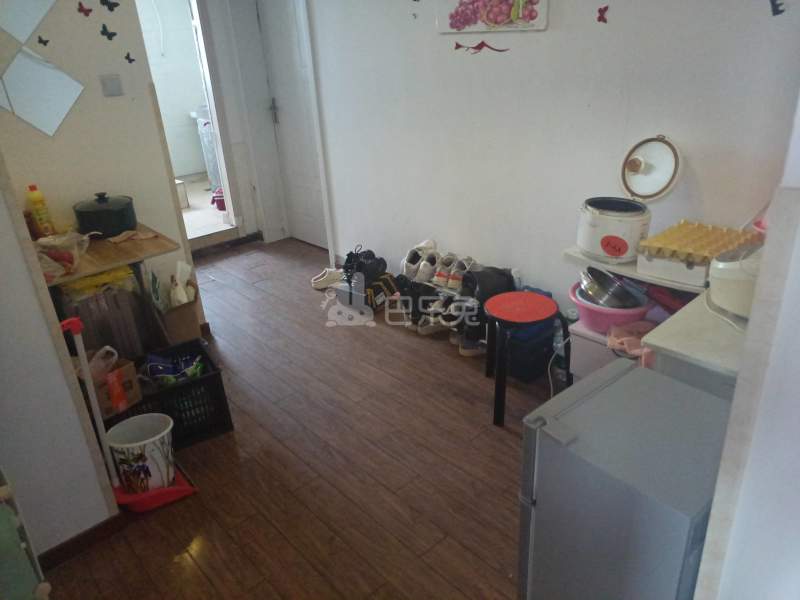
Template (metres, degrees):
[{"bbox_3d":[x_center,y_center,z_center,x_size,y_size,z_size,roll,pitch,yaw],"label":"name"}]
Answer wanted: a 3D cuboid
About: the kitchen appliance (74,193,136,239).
[{"bbox_3d":[-1.290,-0.386,2.628,0.245,0.170,0.235,-23,31,-37],"label":"kitchen appliance"}]

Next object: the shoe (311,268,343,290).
[{"bbox_3d":[-0.444,-0.155,3.878,0.100,0.100,0.275,17,32,39],"label":"shoe"}]

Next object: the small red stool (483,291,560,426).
[{"bbox_3d":[0.496,0.223,2.529,0.353,0.434,0.348,-3,24,1],"label":"small red stool"}]

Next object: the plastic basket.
[{"bbox_3d":[-0.984,0.434,2.431,0.485,0.303,0.313,-19,29,-31],"label":"plastic basket"}]

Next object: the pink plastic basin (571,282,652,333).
[{"bbox_3d":[0.818,0.033,2.366,0.303,0.116,0.303,-3,24,1],"label":"pink plastic basin"}]

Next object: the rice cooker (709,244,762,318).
[{"bbox_3d":[1.009,-0.067,1.687,0.250,0.180,0.250,-23,31,-37],"label":"rice cooker"}]

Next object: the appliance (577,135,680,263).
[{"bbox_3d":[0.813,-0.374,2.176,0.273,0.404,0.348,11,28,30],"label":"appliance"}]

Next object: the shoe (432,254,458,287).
[{"bbox_3d":[0.239,-0.177,3.129,0.095,0.105,0.270,6,32,20],"label":"shoe"}]

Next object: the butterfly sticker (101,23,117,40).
[{"bbox_3d":[-1.242,-1.139,2.559,0.068,0.063,0.010,-23,31,-37],"label":"butterfly sticker"}]

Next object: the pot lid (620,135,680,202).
[{"bbox_3d":[0.936,-0.506,2.292,0.075,0.252,0.252,-1,18,-37],"label":"pot lid"}]

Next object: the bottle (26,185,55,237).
[{"bbox_3d":[-1.524,-0.358,2.567,0.086,0.278,0.086,18,32,39],"label":"bottle"}]

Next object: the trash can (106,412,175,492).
[{"bbox_3d":[-0.902,0.559,2.152,0.215,0.240,0.215,-3,24,1],"label":"trash can"}]

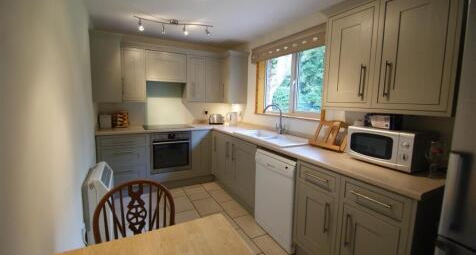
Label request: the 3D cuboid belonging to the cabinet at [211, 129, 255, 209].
[{"bbox_3d":[0.154,0.478,2.837,0.580,0.760,1.180,-4,9,-30],"label":"cabinet"}]

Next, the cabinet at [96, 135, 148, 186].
[{"bbox_3d":[-1.610,0.453,2.829,0.570,0.760,0.580,-4,9,-30],"label":"cabinet"}]

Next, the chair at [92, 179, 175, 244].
[{"bbox_3d":[-0.459,0.772,0.963,0.430,0.910,0.520,-4,9,-30],"label":"chair"}]

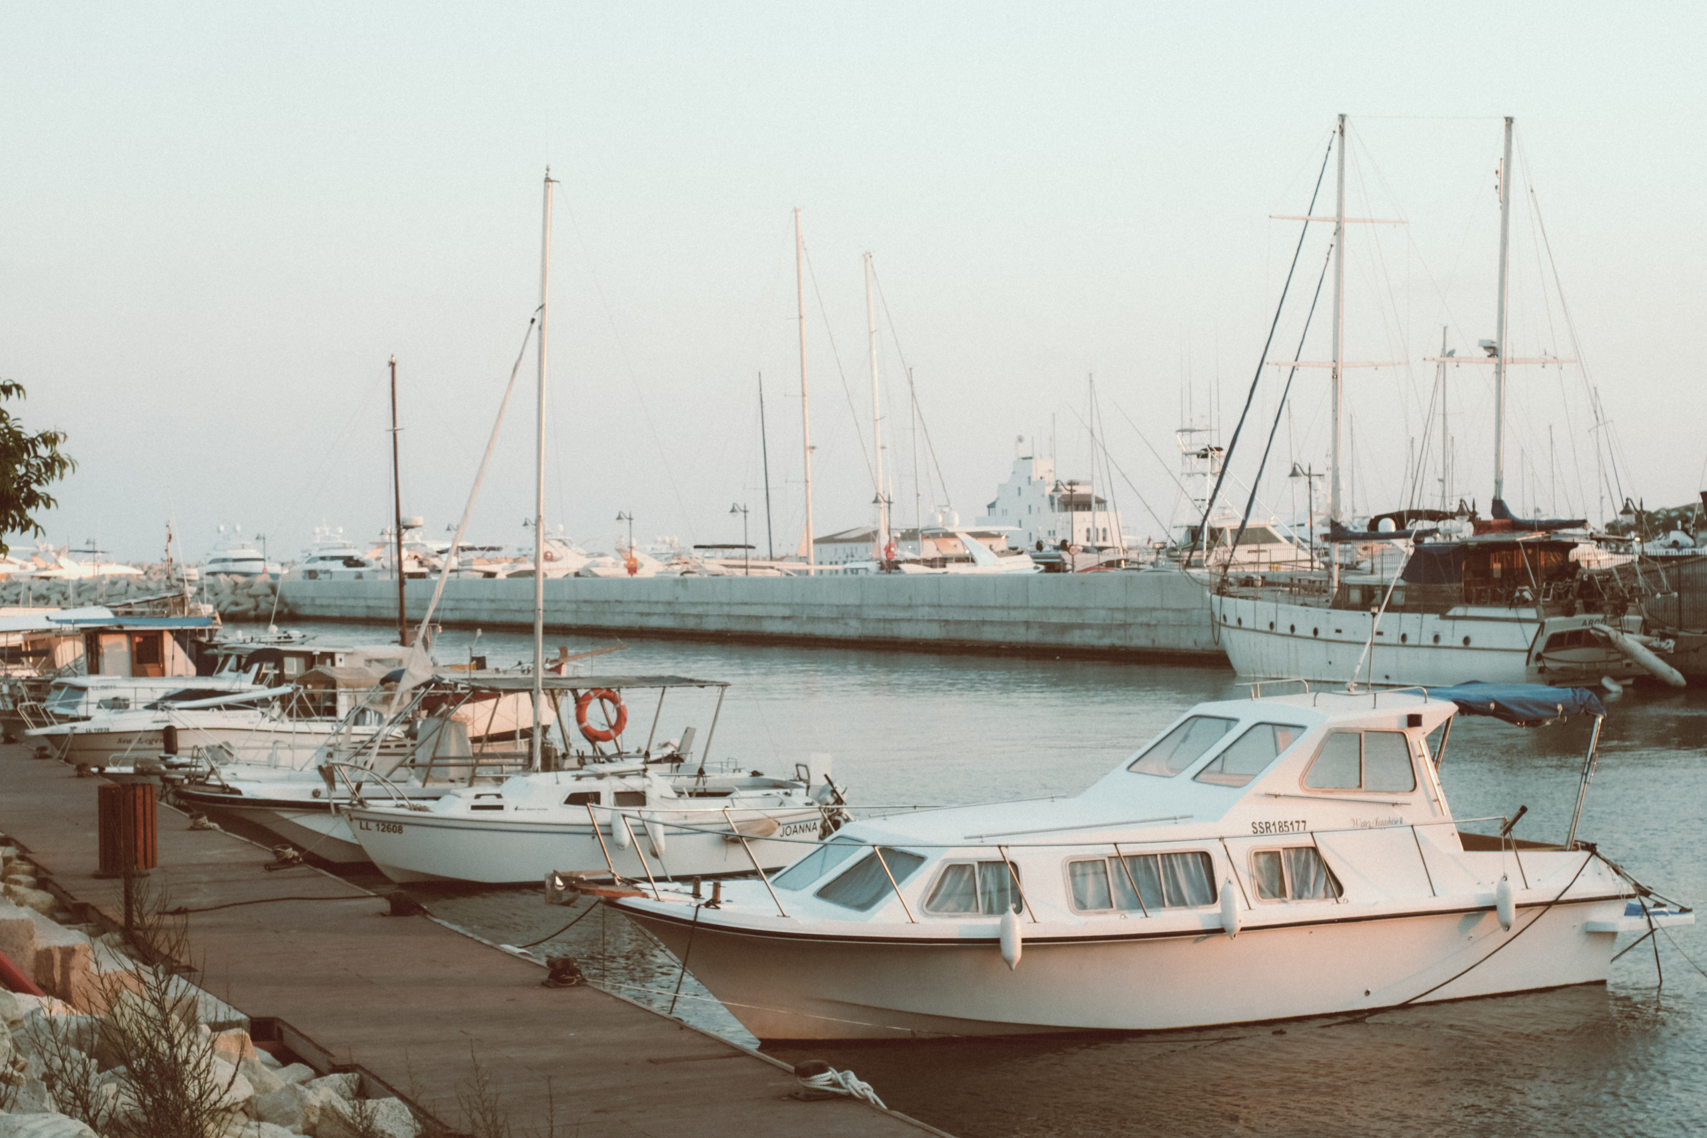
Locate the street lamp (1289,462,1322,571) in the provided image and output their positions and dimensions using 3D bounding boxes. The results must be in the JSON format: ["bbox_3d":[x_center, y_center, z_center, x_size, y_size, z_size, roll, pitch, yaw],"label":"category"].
[{"bbox_3d":[17.050,-1.401,74.996,1.500,5.219,0.500,-1,0,-37],"label":"street lamp"}]

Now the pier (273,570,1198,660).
[{"bbox_3d":[-14.749,2.090,115.584,3.000,3.100,107.782,-1,0,-34],"label":"pier"}]

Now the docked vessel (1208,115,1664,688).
[{"bbox_3d":[14.805,-4.950,56.130,4.400,16.400,14.000,-1,0,-33],"label":"docked vessel"}]

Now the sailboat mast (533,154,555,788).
[{"bbox_3d":[-3.893,-1.243,25.001,0.110,7.550,0.100,1,0,-18],"label":"sailboat mast"}]

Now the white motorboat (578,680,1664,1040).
[{"bbox_3d":[2.514,2.340,17.377,9.600,2.750,3.050,-1,0,-22],"label":"white motorboat"}]

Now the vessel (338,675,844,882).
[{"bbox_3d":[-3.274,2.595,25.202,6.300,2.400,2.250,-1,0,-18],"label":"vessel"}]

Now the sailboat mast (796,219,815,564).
[{"bbox_3d":[-2.867,-9.974,117.951,0.320,22.589,0.220,-2,1,-34],"label":"sailboat mast"}]

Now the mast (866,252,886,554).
[{"bbox_3d":[1.268,-8.247,111.960,0.300,19.024,0.220,-3,1,-34],"label":"mast"}]

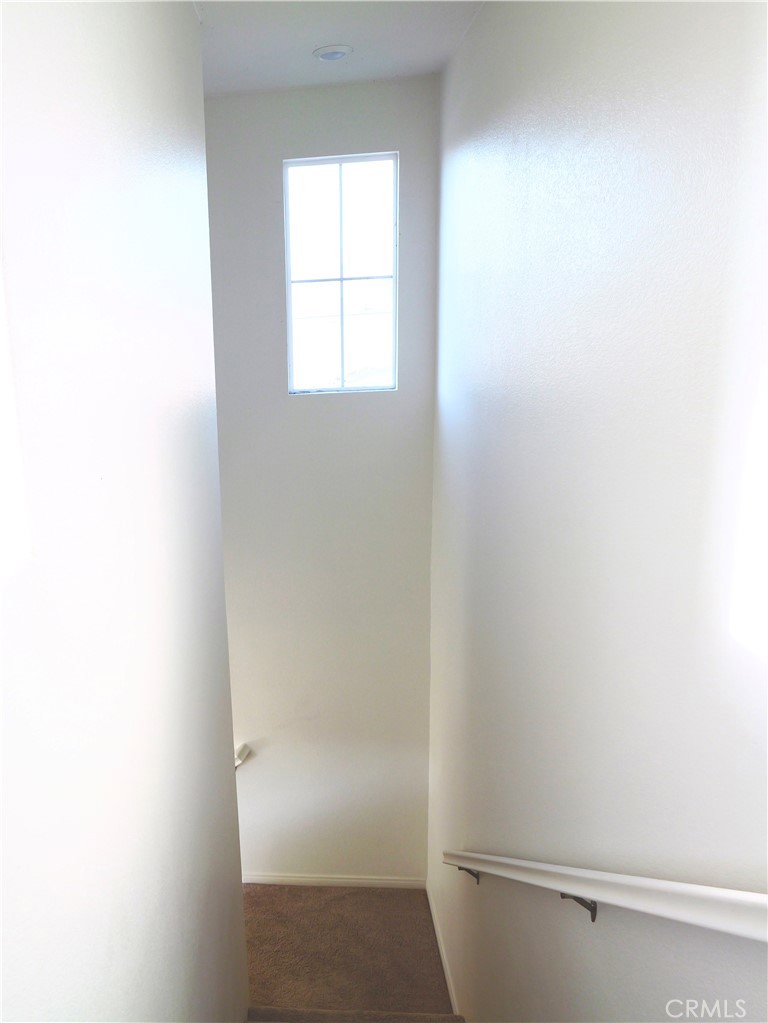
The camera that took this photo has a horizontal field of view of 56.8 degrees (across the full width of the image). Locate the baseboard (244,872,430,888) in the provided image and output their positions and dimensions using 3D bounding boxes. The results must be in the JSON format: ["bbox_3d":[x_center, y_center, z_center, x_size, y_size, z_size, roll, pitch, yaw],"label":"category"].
[{"bbox_3d":[-0.319,2.353,4.503,1.190,0.072,0.018,0,11,3],"label":"baseboard"}]

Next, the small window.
[{"bbox_3d":[-0.220,-1.248,3.802,0.600,1.200,0.080,0,11,3],"label":"small window"}]

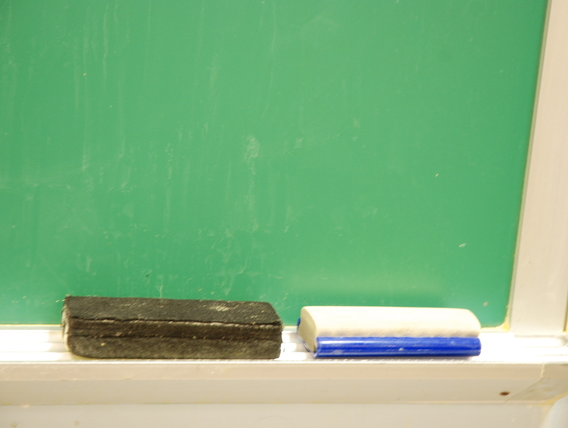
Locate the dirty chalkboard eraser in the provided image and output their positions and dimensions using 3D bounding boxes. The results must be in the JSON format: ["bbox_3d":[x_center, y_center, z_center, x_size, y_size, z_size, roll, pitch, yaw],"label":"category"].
[{"bbox_3d":[-0.079,0.081,1.315,0.148,0.028,0.050,3,13,-14],"label":"dirty chalkboard eraser"}]

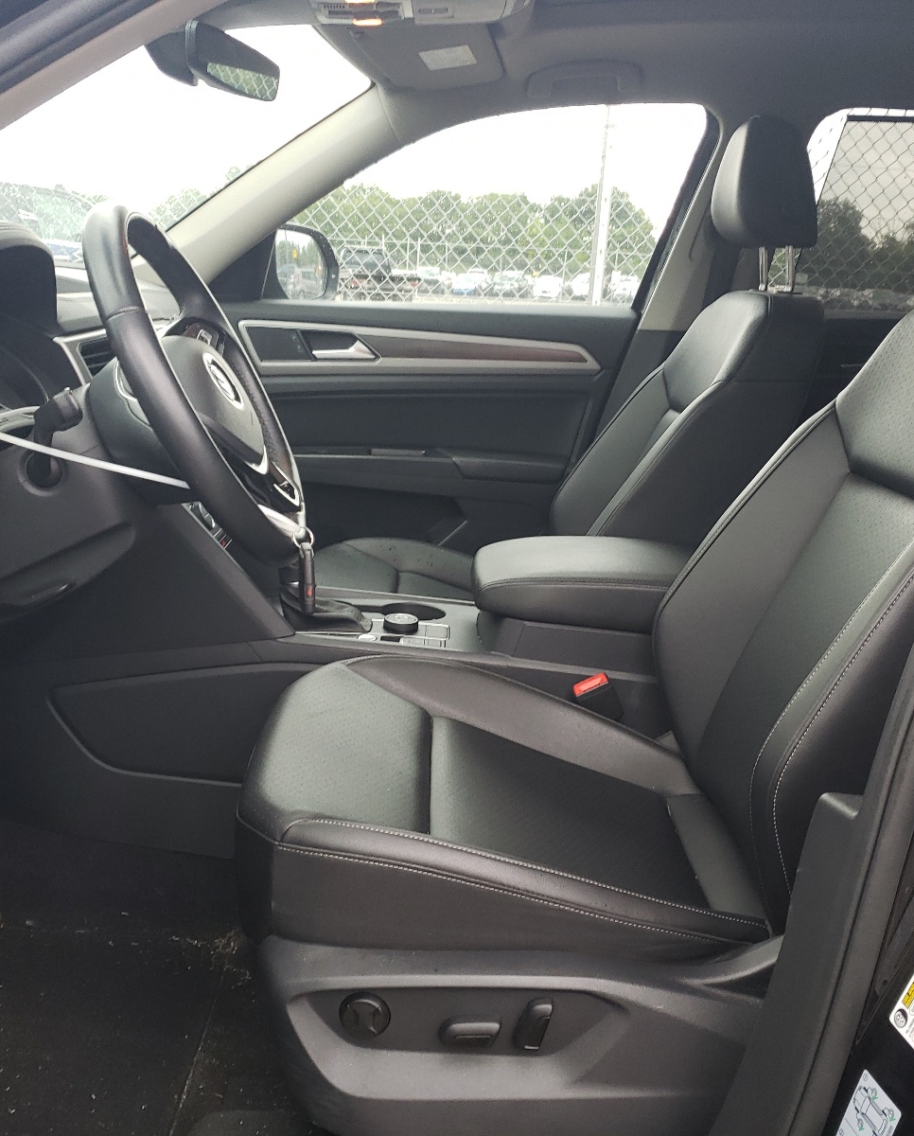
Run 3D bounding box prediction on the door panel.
[{"bbox_3d":[-0.106,-0.231,2.278,0.920,0.570,0.140,1,15,0],"label":"door panel"}]

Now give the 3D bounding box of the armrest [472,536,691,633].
[{"bbox_3d":[0.177,0.022,1.538,0.340,0.085,0.220,1,15,0],"label":"armrest"}]

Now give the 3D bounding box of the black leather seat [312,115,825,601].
[{"bbox_3d":[0.140,-0.193,1.894,0.800,1.060,0.550,1,15,0],"label":"black leather seat"}]

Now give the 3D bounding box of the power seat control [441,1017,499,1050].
[{"bbox_3d":[0.011,0.389,0.948,0.050,0.021,0.018,1,15,0],"label":"power seat control"}]

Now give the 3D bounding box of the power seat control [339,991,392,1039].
[{"bbox_3d":[-0.076,0.371,0.944,0.041,0.040,0.016,1,15,0],"label":"power seat control"}]

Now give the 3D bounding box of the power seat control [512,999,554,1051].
[{"bbox_3d":[0.064,0.381,0.946,0.026,0.043,0.018,17,14,-4],"label":"power seat control"}]

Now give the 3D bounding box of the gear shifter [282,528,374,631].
[{"bbox_3d":[-0.174,0.020,1.517,0.120,0.125,0.085,1,15,0],"label":"gear shifter"}]

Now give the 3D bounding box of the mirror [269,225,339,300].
[{"bbox_3d":[-0.351,-0.637,2.418,0.140,0.185,0.220,6,16,17],"label":"mirror"}]

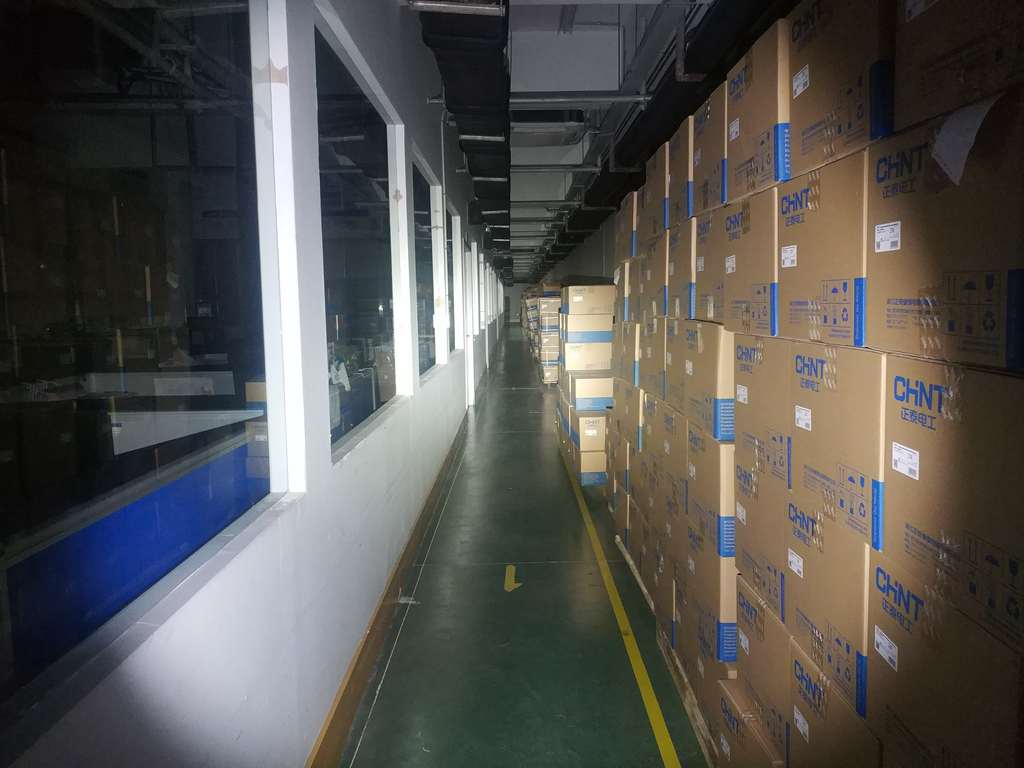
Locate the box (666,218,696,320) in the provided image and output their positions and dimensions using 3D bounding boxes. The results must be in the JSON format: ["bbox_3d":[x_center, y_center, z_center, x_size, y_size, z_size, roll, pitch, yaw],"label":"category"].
[{"bbox_3d":[0.821,-0.395,3.297,0.480,0.323,0.504,-1,5,0],"label":"box"}]

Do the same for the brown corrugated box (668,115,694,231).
[{"bbox_3d":[0.817,-0.727,3.305,0.480,0.318,0.485,-1,5,0],"label":"brown corrugated box"}]

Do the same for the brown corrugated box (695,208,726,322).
[{"bbox_3d":[0.859,-0.380,3.094,0.455,0.352,0.549,-1,5,0],"label":"brown corrugated box"}]

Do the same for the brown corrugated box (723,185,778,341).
[{"bbox_3d":[0.858,-0.321,2.544,0.455,0.352,0.549,-1,5,0],"label":"brown corrugated box"}]

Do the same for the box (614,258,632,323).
[{"bbox_3d":[0.831,-0.509,5.178,0.480,0.301,0.500,-1,5,0],"label":"box"}]

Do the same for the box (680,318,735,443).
[{"bbox_3d":[0.870,-0.029,3.199,0.455,0.352,0.549,-1,5,0],"label":"box"}]

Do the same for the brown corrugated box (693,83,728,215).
[{"bbox_3d":[0.846,-0.725,3.011,0.455,0.347,0.549,-1,5,0],"label":"brown corrugated box"}]

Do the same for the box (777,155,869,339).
[{"bbox_3d":[0.820,-0.250,1.816,0.480,0.328,0.506,-1,5,0],"label":"box"}]

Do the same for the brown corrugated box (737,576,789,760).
[{"bbox_3d":[0.879,0.722,2.486,0.455,0.338,0.549,-1,5,0],"label":"brown corrugated box"}]

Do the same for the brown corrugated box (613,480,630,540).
[{"bbox_3d":[0.848,0.698,5.248,0.480,0.290,0.500,-1,5,0],"label":"brown corrugated box"}]

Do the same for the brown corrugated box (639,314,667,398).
[{"bbox_3d":[0.867,-0.126,4.222,0.455,0.348,0.549,-1,5,0],"label":"brown corrugated box"}]

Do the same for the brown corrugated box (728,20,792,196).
[{"bbox_3d":[0.813,-0.635,2.284,0.480,0.337,0.494,-1,5,0],"label":"brown corrugated box"}]

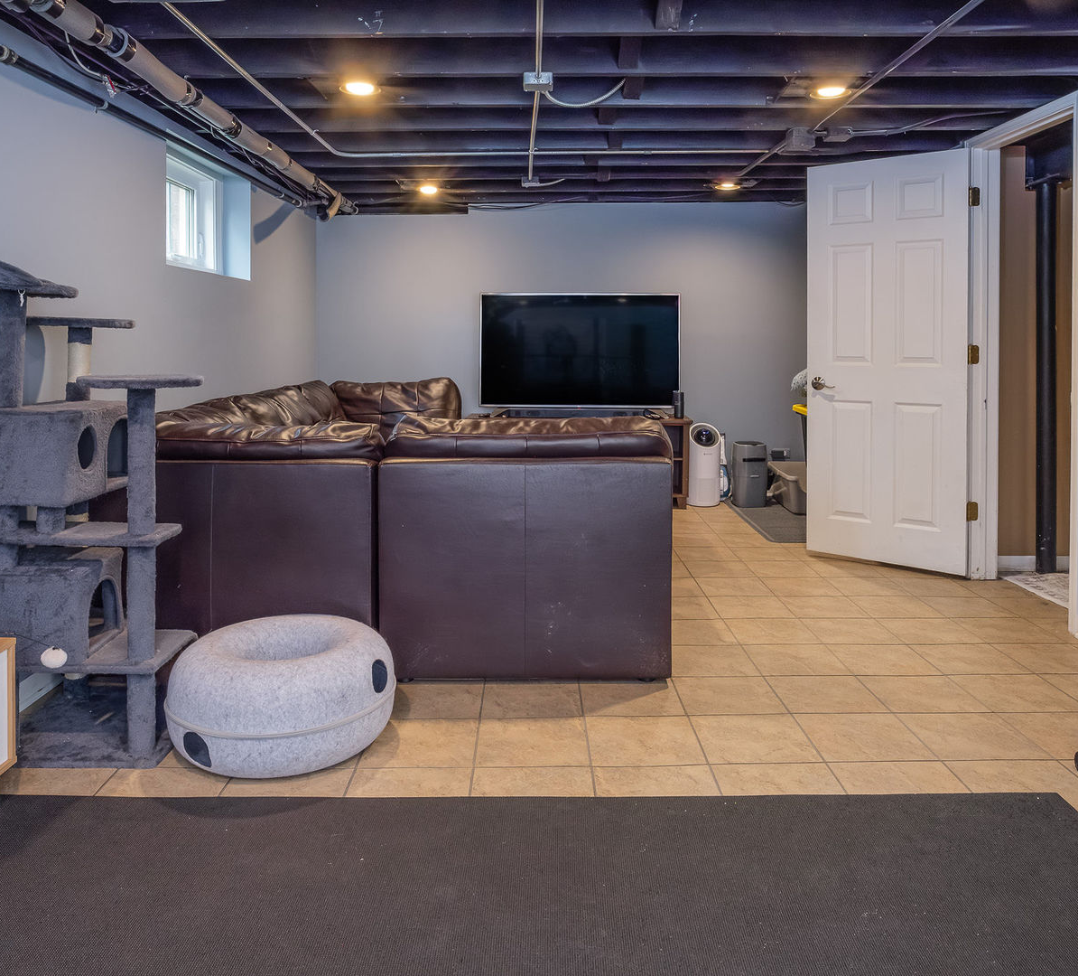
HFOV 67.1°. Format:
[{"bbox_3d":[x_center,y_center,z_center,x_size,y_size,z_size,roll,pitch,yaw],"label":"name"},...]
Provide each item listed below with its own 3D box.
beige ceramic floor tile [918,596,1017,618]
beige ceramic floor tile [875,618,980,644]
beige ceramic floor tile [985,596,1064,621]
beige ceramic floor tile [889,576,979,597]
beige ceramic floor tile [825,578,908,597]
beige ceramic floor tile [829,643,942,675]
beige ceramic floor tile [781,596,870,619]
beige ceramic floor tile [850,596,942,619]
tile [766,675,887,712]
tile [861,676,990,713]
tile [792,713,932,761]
[{"bbox_3d":[1.795,0.500,3.398,0.302,0.010,0.288,0,10,-1],"label":"beige ceramic floor tile"},{"bbox_3d":[1.539,0.565,3.210,0.307,0.010,0.300,0,10,0],"label":"beige ceramic floor tile"},{"bbox_3d":[2.179,0.520,3.555,0.289,0.010,0.298,0,9,-1],"label":"beige ceramic floor tile"},{"bbox_3d":[1.817,0.458,3.728,0.305,0.010,0.292,0,9,-1],"label":"beige ceramic floor tile"},{"bbox_3d":[1.484,0.451,3.669,0.302,0.010,0.288,0,10,-1],"label":"beige ceramic floor tile"},{"bbox_3d":[1.247,0.626,2.956,0.311,0.010,0.298,0,9,-1],"label":"beige ceramic floor tile"},{"bbox_3d":[1.185,0.501,3.386,0.302,0.010,0.288,0,10,-1],"label":"beige ceramic floor tile"},{"bbox_3d":[1.490,0.500,3.392,0.302,0.010,0.288,0,10,-1],"label":"beige ceramic floor tile"},{"bbox_3d":[0.934,0.679,2.658,0.311,0.010,0.298,0,9,-1],"label":"tile"},{"bbox_3d":[1.201,0.650,2.556,0.302,0.010,0.288,0,10,-1],"label":"tile"},{"bbox_3d":[0.917,0.710,2.307,0.305,0.010,0.292,0,9,-1],"label":"tile"}]

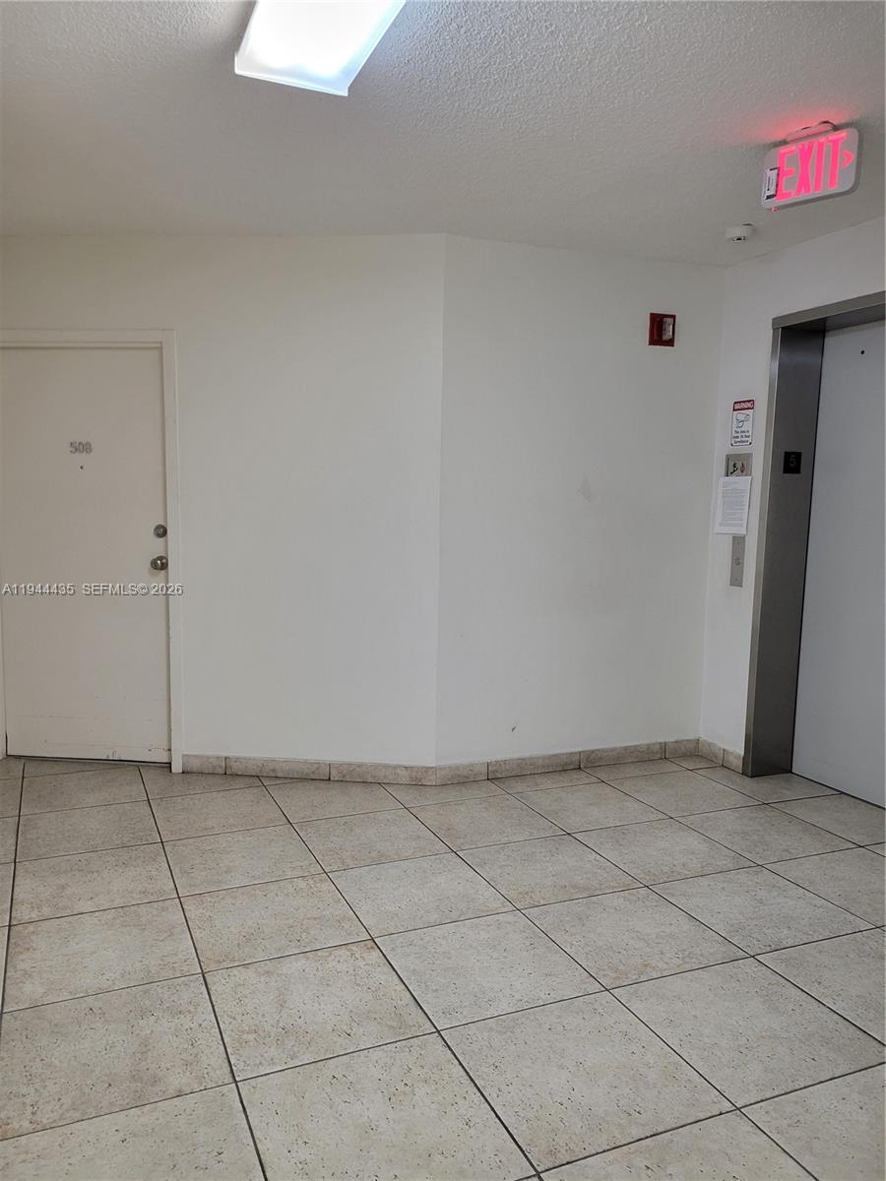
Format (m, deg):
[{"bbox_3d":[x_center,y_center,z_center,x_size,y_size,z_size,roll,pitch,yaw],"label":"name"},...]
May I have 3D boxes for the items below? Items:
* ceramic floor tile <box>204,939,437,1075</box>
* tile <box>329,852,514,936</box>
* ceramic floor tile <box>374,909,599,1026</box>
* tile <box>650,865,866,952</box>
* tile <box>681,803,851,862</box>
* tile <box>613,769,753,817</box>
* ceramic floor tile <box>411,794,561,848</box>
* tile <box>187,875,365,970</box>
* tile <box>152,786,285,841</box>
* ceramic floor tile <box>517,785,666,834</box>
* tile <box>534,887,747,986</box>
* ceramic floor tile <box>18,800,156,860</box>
[{"bbox_3d":[-0.342,1.096,2.357,0.502,0.010,0.502,-2,7,-24],"label":"ceramic floor tile"},{"bbox_3d":[-0.082,1.029,3.018,0.502,0.010,0.502,-2,7,-24],"label":"tile"},{"bbox_3d":[0.122,1.088,2.571,0.504,0.010,0.504,-2,7,-24],"label":"ceramic floor tile"},{"bbox_3d":[1.040,1.047,2.928,0.495,0.010,0.495,-2,7,-24],"label":"tile"},{"bbox_3d":[1.295,0.981,3.584,0.495,0.010,0.495,-2,7,-24],"label":"tile"},{"bbox_3d":[1.104,0.935,4.084,0.502,0.010,0.502,-2,7,-24],"label":"tile"},{"bbox_3d":[0.170,0.954,3.653,0.495,0.010,0.495,-2,7,-24],"label":"ceramic floor tile"},{"bbox_3d":[-0.546,1.048,2.828,0.504,0.010,0.504,-2,7,-24],"label":"tile"},{"bbox_3d":[-0.949,0.937,3.736,0.502,0.010,0.502,-2,7,-24],"label":"tile"},{"bbox_3d":[0.625,0.940,3.852,0.495,0.010,0.495,-2,7,-24],"label":"ceramic floor tile"},{"bbox_3d":[0.578,1.060,2.735,0.495,0.010,0.495,-2,7,-24],"label":"tile"},{"bbox_3d":[-1.418,0.954,3.546,0.504,0.010,0.504,-2,7,-24],"label":"ceramic floor tile"}]

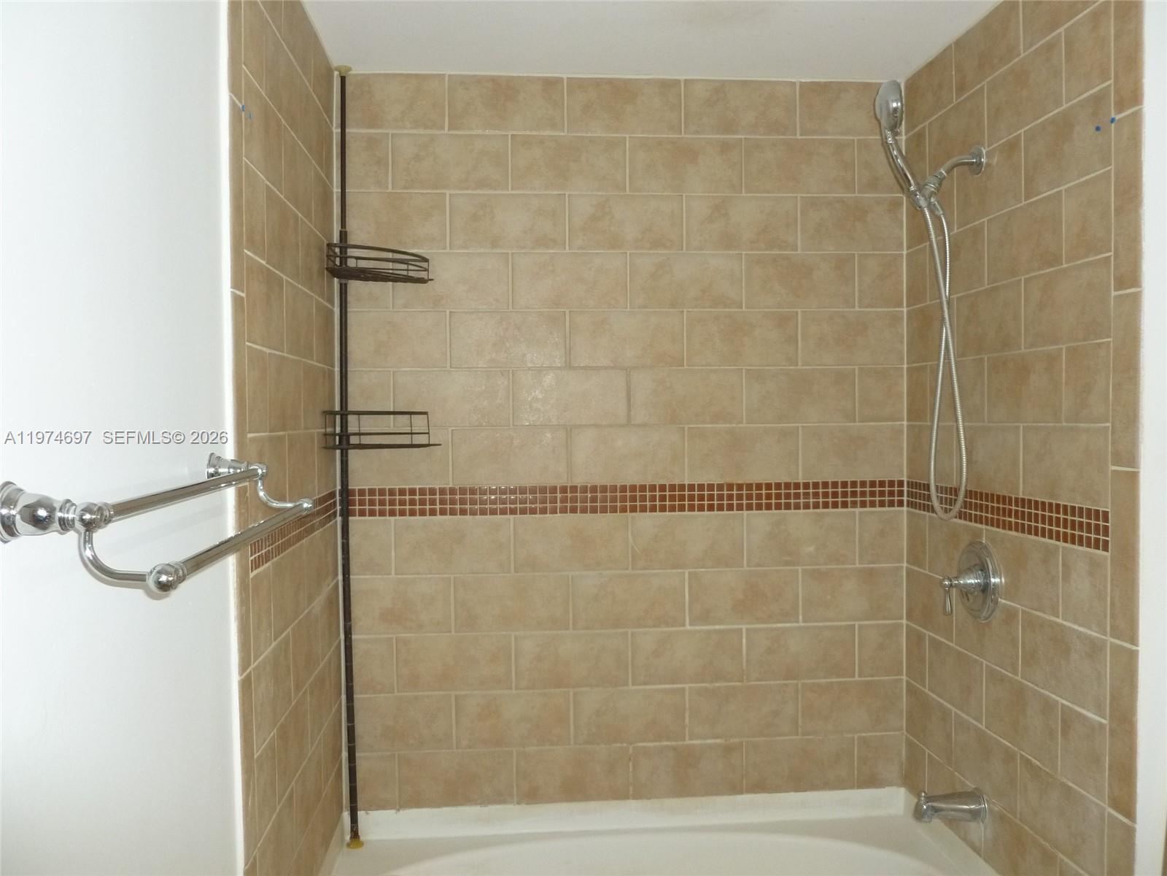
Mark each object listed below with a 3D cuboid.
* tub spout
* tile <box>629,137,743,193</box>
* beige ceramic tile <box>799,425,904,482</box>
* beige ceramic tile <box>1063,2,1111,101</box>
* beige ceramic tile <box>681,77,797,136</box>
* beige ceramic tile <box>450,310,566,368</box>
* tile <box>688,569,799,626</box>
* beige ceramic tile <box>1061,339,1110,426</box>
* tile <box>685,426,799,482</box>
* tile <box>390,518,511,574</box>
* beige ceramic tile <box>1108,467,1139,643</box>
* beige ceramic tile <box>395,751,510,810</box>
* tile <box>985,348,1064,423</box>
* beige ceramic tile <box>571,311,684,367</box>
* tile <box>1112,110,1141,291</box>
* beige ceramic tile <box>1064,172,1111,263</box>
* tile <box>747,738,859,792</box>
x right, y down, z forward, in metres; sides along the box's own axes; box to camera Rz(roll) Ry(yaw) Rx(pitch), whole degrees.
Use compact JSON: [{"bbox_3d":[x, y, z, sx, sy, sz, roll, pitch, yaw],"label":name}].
[{"bbox_3d":[0.830,0.836,2.140,0.145,0.070,0.066,-1,1,-5],"label":"tub spout"},{"bbox_3d":[0.269,-0.720,2.489,0.303,0.148,0.010,-1,1,-5],"label":"tile"},{"bbox_3d":[0.715,0.038,2.512,0.279,0.144,0.010,-1,1,-5],"label":"beige ceramic tile"},{"bbox_3d":[0.936,-0.710,1.745,0.010,0.149,0.142,-1,1,-5],"label":"beige ceramic tile"},{"bbox_3d":[0.412,-0.862,2.477,0.301,0.146,0.010,-1,1,-5],"label":"beige ceramic tile"},{"bbox_3d":[-0.194,-0.254,2.441,0.300,0.145,0.010,-1,1,-5],"label":"beige ceramic tile"},{"bbox_3d":[0.428,0.428,2.530,0.304,0.149,0.010,-1,1,-5],"label":"tile"},{"bbox_3d":[0.942,-0.100,1.760,0.010,0.148,0.144,-1,1,-5],"label":"beige ceramic tile"},{"bbox_3d":[0.425,0.042,2.529,0.310,0.148,0.010,-1,1,-5],"label":"tile"},{"bbox_3d":[-0.342,0.283,2.469,0.303,0.144,0.010,-1,1,-5],"label":"tile"},{"bbox_3d":[0.951,0.208,1.651,0.010,0.301,0.075,-1,1,-5],"label":"beige ceramic tile"},{"bbox_3d":[-0.329,0.881,2.445,0.295,0.142,0.010,-1,1,-5],"label":"beige ceramic tile"},{"bbox_3d":[0.913,-0.103,1.953,0.010,0.145,0.295,-1,1,-5],"label":"tile"},{"bbox_3d":[0.114,-0.257,2.458,0.296,0.144,0.010,-1,1,-5],"label":"beige ceramic tile"},{"bbox_3d":[0.938,-0.404,1.618,0.010,0.303,0.075,-1,1,-5],"label":"tile"},{"bbox_3d":[0.936,-0.404,1.745,0.010,0.146,0.140,-1,1,-5],"label":"beige ceramic tile"},{"bbox_3d":[0.578,0.871,2.517,0.297,0.142,0.010,-1,1,-5],"label":"tile"}]

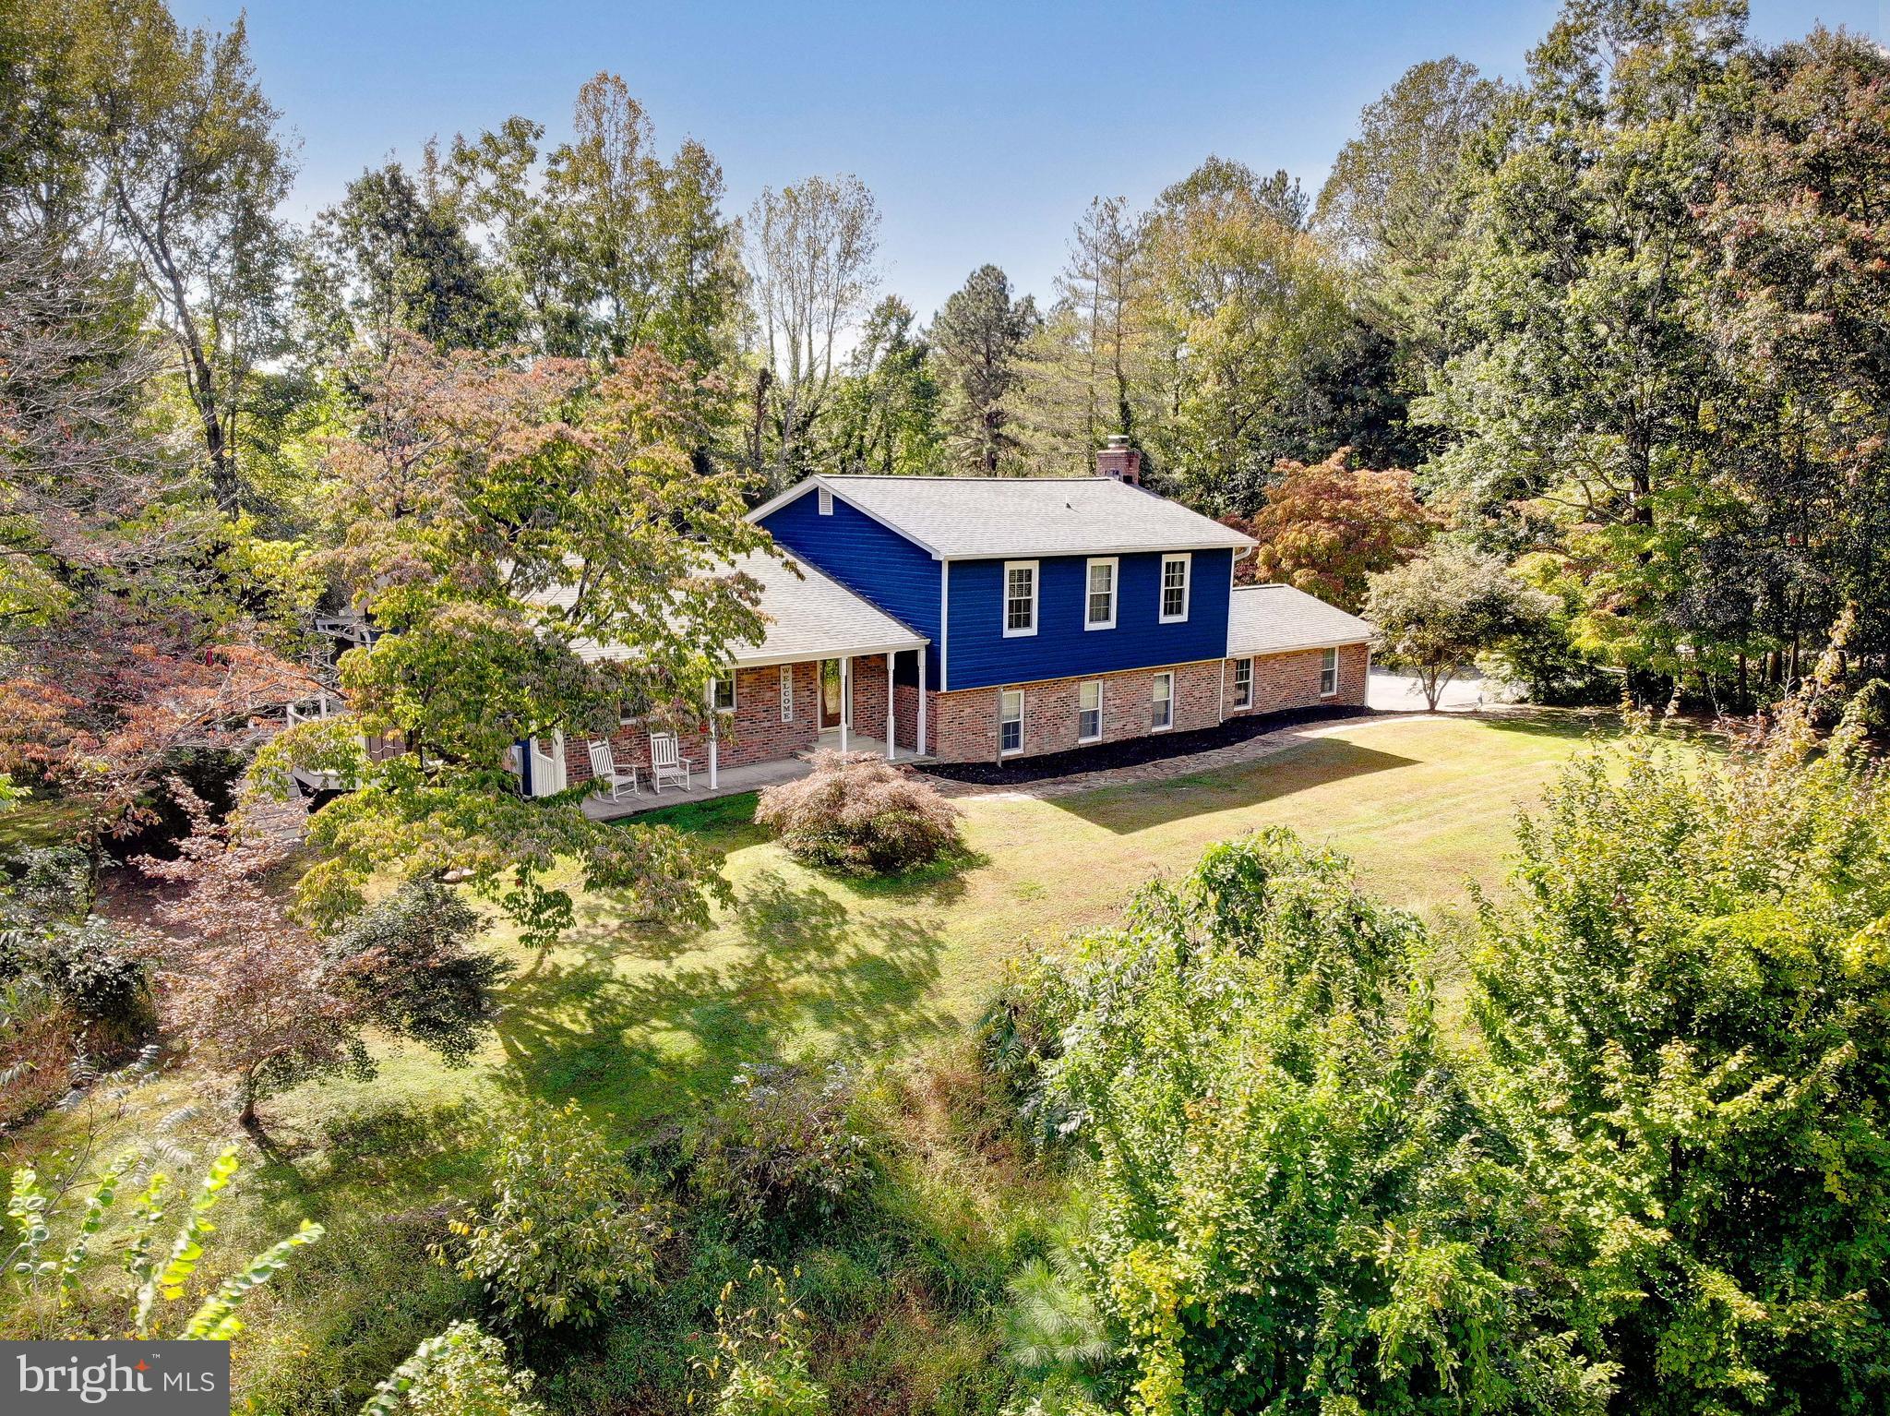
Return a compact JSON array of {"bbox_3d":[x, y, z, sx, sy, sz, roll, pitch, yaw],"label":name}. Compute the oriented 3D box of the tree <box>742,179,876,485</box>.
[{"bbox_3d":[-5.879,-13.166,57.619,5.980,19.500,5.980,-1,10,-6],"label":"tree"}]

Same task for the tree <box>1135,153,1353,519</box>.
[{"bbox_3d":[12.733,-12.859,55.630,9.220,19.700,9.220,2,10,12],"label":"tree"}]

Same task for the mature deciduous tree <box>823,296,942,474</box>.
[{"bbox_3d":[-2.471,-9.296,52.183,4.770,13.690,4.770,0,10,-3],"label":"mature deciduous tree"}]

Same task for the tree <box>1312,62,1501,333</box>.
[{"bbox_3d":[20.452,-15.438,57.219,8.450,24.320,8.450,4,10,19],"label":"tree"}]

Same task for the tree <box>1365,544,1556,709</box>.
[{"bbox_3d":[15.004,-2.352,38.128,5.370,4.710,5.400,4,10,21],"label":"tree"}]

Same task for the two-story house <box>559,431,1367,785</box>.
[{"bbox_3d":[-0.834,-3.298,34.772,25.200,7.550,12.600,-8,12,-39],"label":"two-story house"}]

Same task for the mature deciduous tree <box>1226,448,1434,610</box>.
[{"bbox_3d":[14.197,-5.532,48.241,7.670,7.710,7.200,3,10,16],"label":"mature deciduous tree"}]

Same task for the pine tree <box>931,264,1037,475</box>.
[{"bbox_3d":[1.614,-10.377,54.026,4.390,15.250,4.390,0,10,2],"label":"pine tree"}]

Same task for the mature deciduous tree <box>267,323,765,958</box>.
[{"bbox_3d":[-6.829,-1.351,20.565,7.650,8.470,7.600,-3,10,-18],"label":"mature deciduous tree"}]

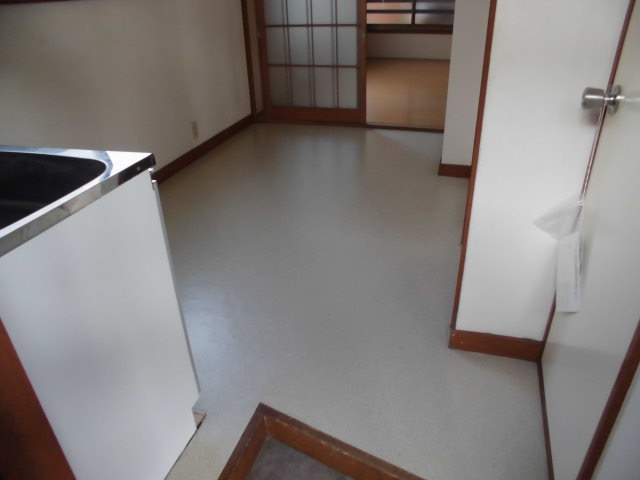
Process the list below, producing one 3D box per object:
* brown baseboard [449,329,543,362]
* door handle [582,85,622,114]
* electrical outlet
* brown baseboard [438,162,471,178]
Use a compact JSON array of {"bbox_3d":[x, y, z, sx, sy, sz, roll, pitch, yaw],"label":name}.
[{"bbox_3d":[0.572,0.343,1.582,0.283,0.080,0.020,7,31,16],"label":"brown baseboard"},{"bbox_3d":[0.615,-0.306,1.055,0.066,0.063,0.063,7,31,16],"label":"door handle"},{"bbox_3d":[-0.858,-0.760,3.317,0.010,0.120,0.070,7,31,16],"label":"electrical outlet"},{"bbox_3d":[0.832,-0.422,2.937,0.200,0.077,0.020,7,31,16],"label":"brown baseboard"}]

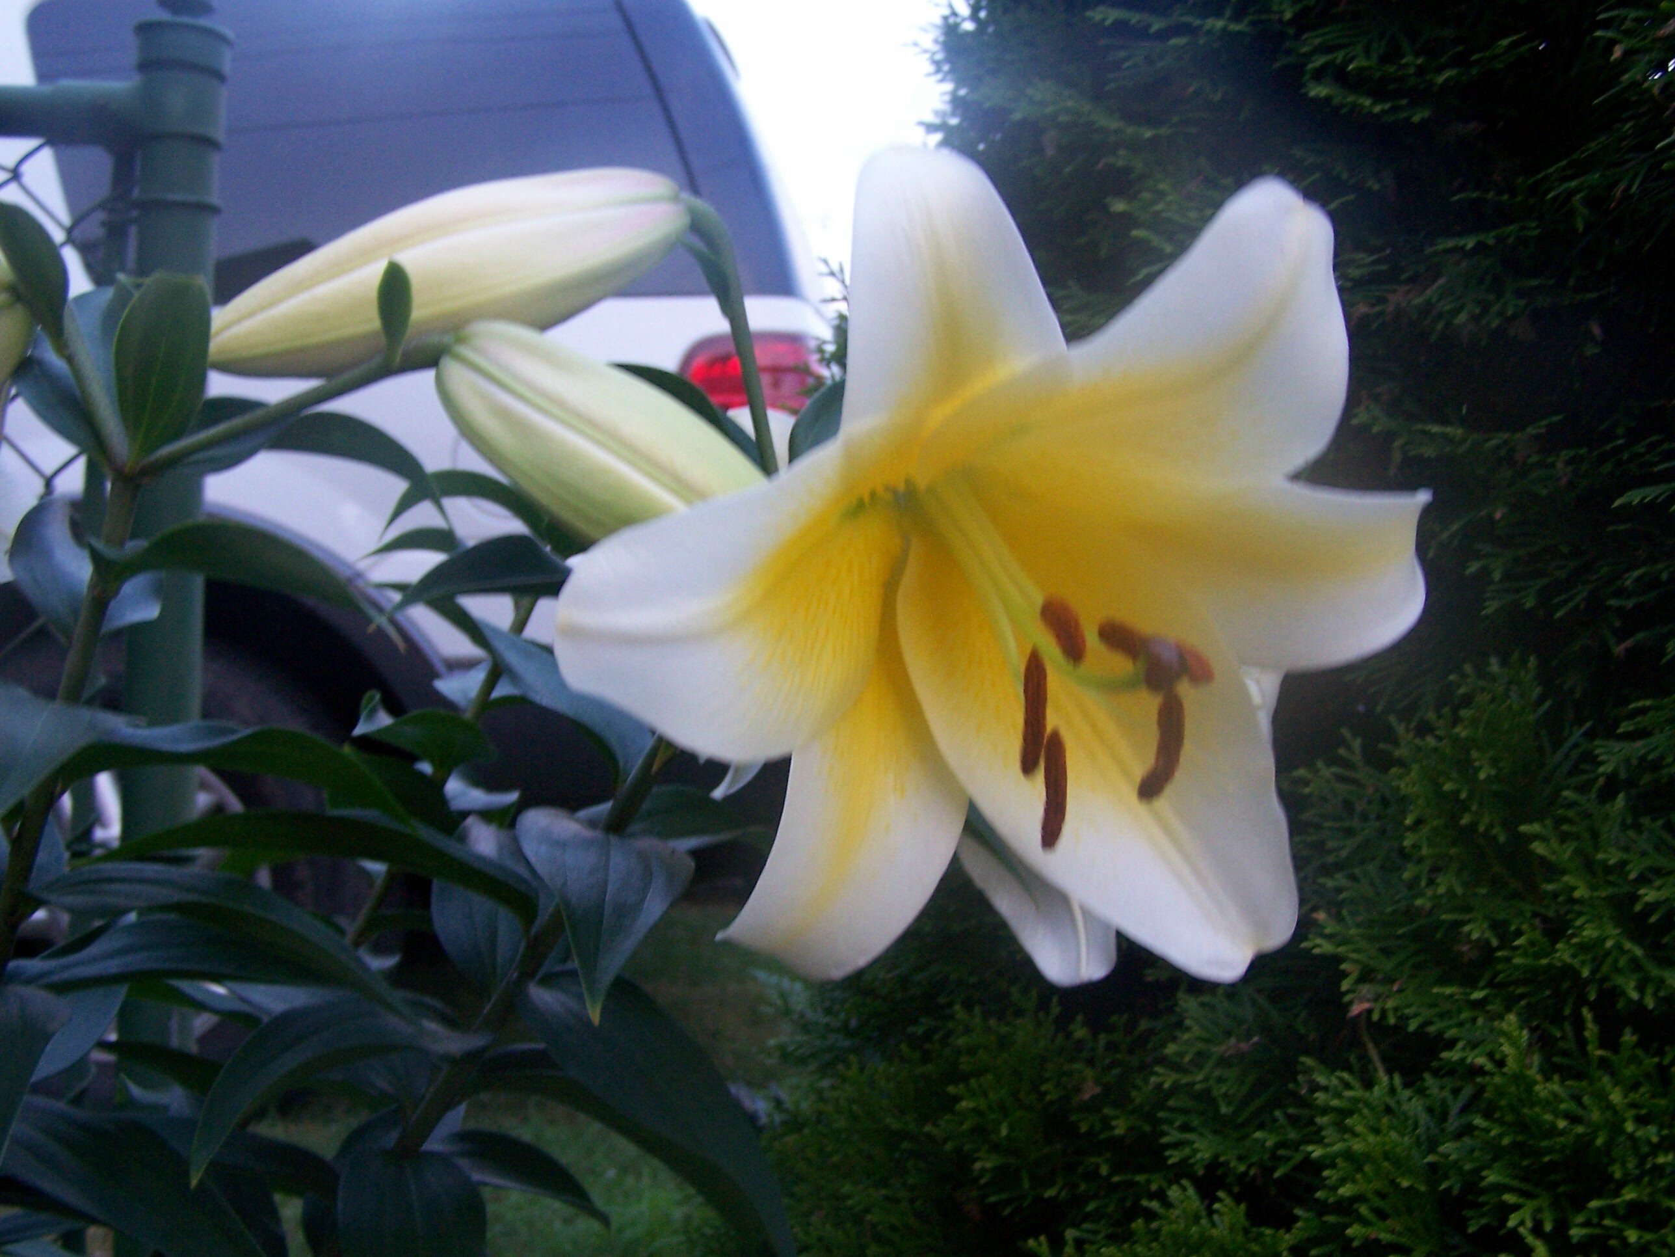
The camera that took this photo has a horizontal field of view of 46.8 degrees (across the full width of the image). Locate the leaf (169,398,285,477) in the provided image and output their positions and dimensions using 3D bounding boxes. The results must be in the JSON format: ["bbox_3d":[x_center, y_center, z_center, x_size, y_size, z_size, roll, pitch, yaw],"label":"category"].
[{"bbox_3d":[-0.157,-0.049,0.495,0.034,0.020,0.020,2,6,-24],"label":"leaf"}]

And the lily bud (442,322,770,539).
[{"bbox_3d":[-0.051,-0.039,0.483,0.108,0.039,0.039,31,0,-9],"label":"lily bud"}]

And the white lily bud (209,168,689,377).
[{"bbox_3d":[-0.106,-0.094,0.520,0.137,0.037,0.037,-17,0,0],"label":"white lily bud"}]

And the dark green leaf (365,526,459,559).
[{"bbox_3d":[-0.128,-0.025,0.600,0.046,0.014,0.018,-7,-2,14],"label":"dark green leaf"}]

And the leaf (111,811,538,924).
[{"bbox_3d":[-0.143,0.065,0.540,0.123,0.028,0.036,7,-1,-6],"label":"leaf"}]

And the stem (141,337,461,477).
[{"bbox_3d":[-0.134,-0.053,0.477,0.087,0.014,0.011,-21,0,3],"label":"stem"}]

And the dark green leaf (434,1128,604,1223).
[{"bbox_3d":[-0.093,0.159,0.560,0.062,0.022,0.032,21,-6,-18],"label":"dark green leaf"}]

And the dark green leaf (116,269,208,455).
[{"bbox_3d":[-0.181,-0.070,0.520,0.026,0.052,0.030,8,5,-6],"label":"dark green leaf"}]

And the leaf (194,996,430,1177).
[{"bbox_3d":[-0.129,0.113,0.475,0.062,0.042,0.034,-1,7,-41],"label":"leaf"}]

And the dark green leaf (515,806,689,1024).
[{"bbox_3d":[-0.057,0.069,0.470,0.042,0.030,0.060,4,41,-4],"label":"dark green leaf"}]

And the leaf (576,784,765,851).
[{"bbox_3d":[-0.048,0.058,0.580,0.063,0.020,0.034,3,-1,-30],"label":"leaf"}]

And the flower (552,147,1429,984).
[{"bbox_3d":[0.028,-0.020,0.468,0.192,0.182,0.120,2,10,-19],"label":"flower"}]

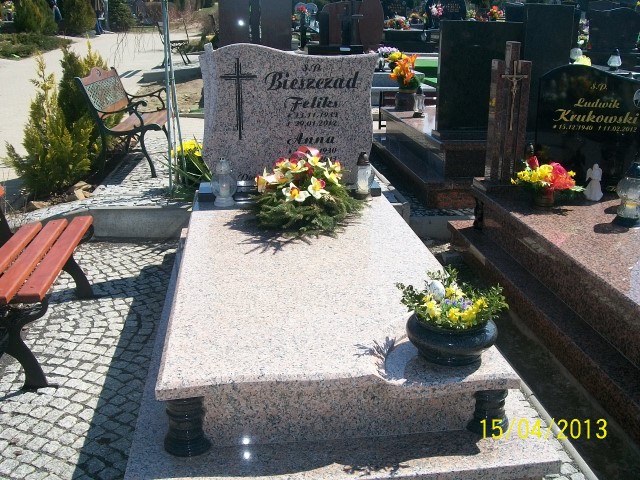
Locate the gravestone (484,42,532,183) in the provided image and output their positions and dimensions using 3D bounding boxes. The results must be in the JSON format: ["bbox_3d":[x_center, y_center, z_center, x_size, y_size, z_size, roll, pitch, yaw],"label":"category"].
[{"bbox_3d":[1.135,-0.769,4.010,0.210,0.830,0.120,-2,17,-7],"label":"gravestone"}]

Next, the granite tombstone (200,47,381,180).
[{"bbox_3d":[-0.186,-0.749,3.980,1.030,0.830,0.080,-2,17,-7],"label":"granite tombstone"}]

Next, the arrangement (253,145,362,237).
[{"bbox_3d":[-0.074,-0.286,3.589,0.580,0.340,0.520,-2,18,-7],"label":"arrangement"}]

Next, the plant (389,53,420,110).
[{"bbox_3d":[0.705,-1.315,5.545,0.270,0.460,0.260,-2,18,-7],"label":"plant"}]

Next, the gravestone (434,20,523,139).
[{"bbox_3d":[1.012,-1.046,4.288,0.540,0.700,0.090,-2,17,-7],"label":"gravestone"}]

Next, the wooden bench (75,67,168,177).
[{"bbox_3d":[-1.514,-0.996,5.386,0.580,0.780,1.100,-1,17,-4],"label":"wooden bench"}]

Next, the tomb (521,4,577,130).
[{"bbox_3d":[1.440,-1.105,4.324,0.330,0.790,0.090,-2,17,-7],"label":"tomb"}]

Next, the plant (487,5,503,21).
[{"bbox_3d":[2.551,-3.329,9.744,0.240,0.250,0.240,-2,18,-7],"label":"plant"}]

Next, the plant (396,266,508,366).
[{"bbox_3d":[0.430,0.246,2.251,0.370,0.270,0.360,-2,18,-7],"label":"plant"}]

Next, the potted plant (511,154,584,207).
[{"bbox_3d":[1.257,-0.342,3.736,0.390,0.270,0.330,-2,18,-7],"label":"potted plant"}]

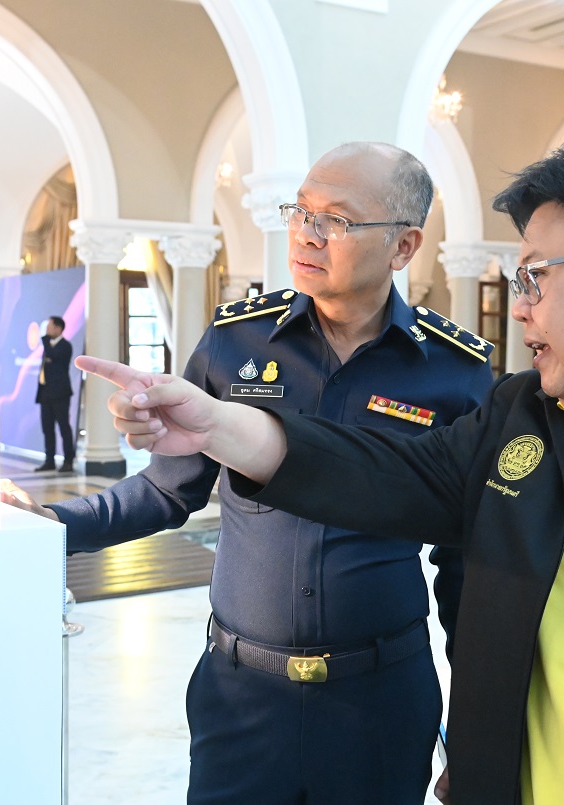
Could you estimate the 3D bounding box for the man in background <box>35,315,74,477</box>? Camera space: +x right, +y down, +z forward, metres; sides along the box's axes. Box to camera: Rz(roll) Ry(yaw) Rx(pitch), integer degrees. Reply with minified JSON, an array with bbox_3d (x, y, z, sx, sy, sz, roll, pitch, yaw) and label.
[{"bbox_3d":[-2.540,-0.076,12.750,0.420,1.720,0.500,-1,3,-22],"label":"man in background"}]

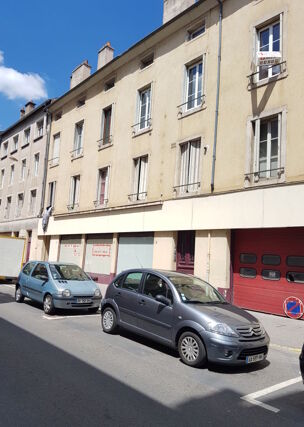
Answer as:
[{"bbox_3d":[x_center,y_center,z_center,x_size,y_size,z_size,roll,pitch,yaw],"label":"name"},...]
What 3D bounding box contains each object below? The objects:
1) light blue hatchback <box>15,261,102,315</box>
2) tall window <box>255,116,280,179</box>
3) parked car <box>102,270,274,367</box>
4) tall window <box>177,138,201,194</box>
[{"bbox_3d":[-2.969,2.258,10.211,1.640,1.420,3.430,11,-11,-40],"label":"light blue hatchback"},{"bbox_3d":[4.002,-2.213,11.004,0.200,2.190,1.040,11,-11,-41],"label":"tall window"},{"bbox_3d":[0.527,1.963,6.720,1.680,1.520,3.850,11,-11,-39],"label":"parked car"},{"bbox_3d":[1.622,-1.979,13.595,0.197,2.236,1.271,11,-11,-41],"label":"tall window"}]

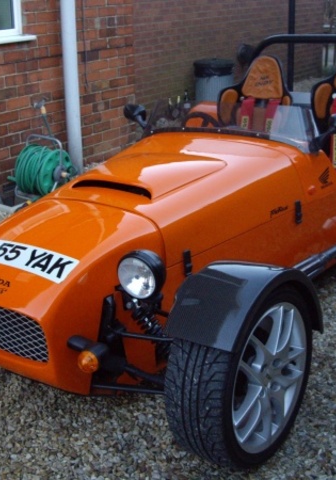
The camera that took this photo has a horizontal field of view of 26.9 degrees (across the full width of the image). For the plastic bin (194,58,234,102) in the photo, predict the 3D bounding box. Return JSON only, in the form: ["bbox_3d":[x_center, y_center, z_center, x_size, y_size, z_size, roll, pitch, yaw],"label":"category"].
[{"bbox_3d":[0.557,-1.756,8.312,0.470,0.680,0.470,-2,19,1],"label":"plastic bin"}]

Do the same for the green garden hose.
[{"bbox_3d":[-0.851,-0.471,4.762,0.270,0.320,0.320,12,24,32],"label":"green garden hose"}]

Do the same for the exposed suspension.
[{"bbox_3d":[-0.029,0.294,2.179,0.080,0.300,0.080,-38,-6,39],"label":"exposed suspension"}]

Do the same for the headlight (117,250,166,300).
[{"bbox_3d":[-0.067,0.098,2.070,0.142,0.142,0.120,13,24,33],"label":"headlight"}]

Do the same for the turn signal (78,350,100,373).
[{"bbox_3d":[-0.220,0.337,1.965,0.056,0.058,0.056,10,23,33],"label":"turn signal"}]

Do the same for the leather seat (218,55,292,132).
[{"bbox_3d":[0.436,-0.593,3.871,0.460,0.790,0.530,13,24,33],"label":"leather seat"}]

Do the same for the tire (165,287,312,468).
[{"bbox_3d":[0.231,0.388,2.110,0.204,0.582,0.582,13,24,34],"label":"tire"}]

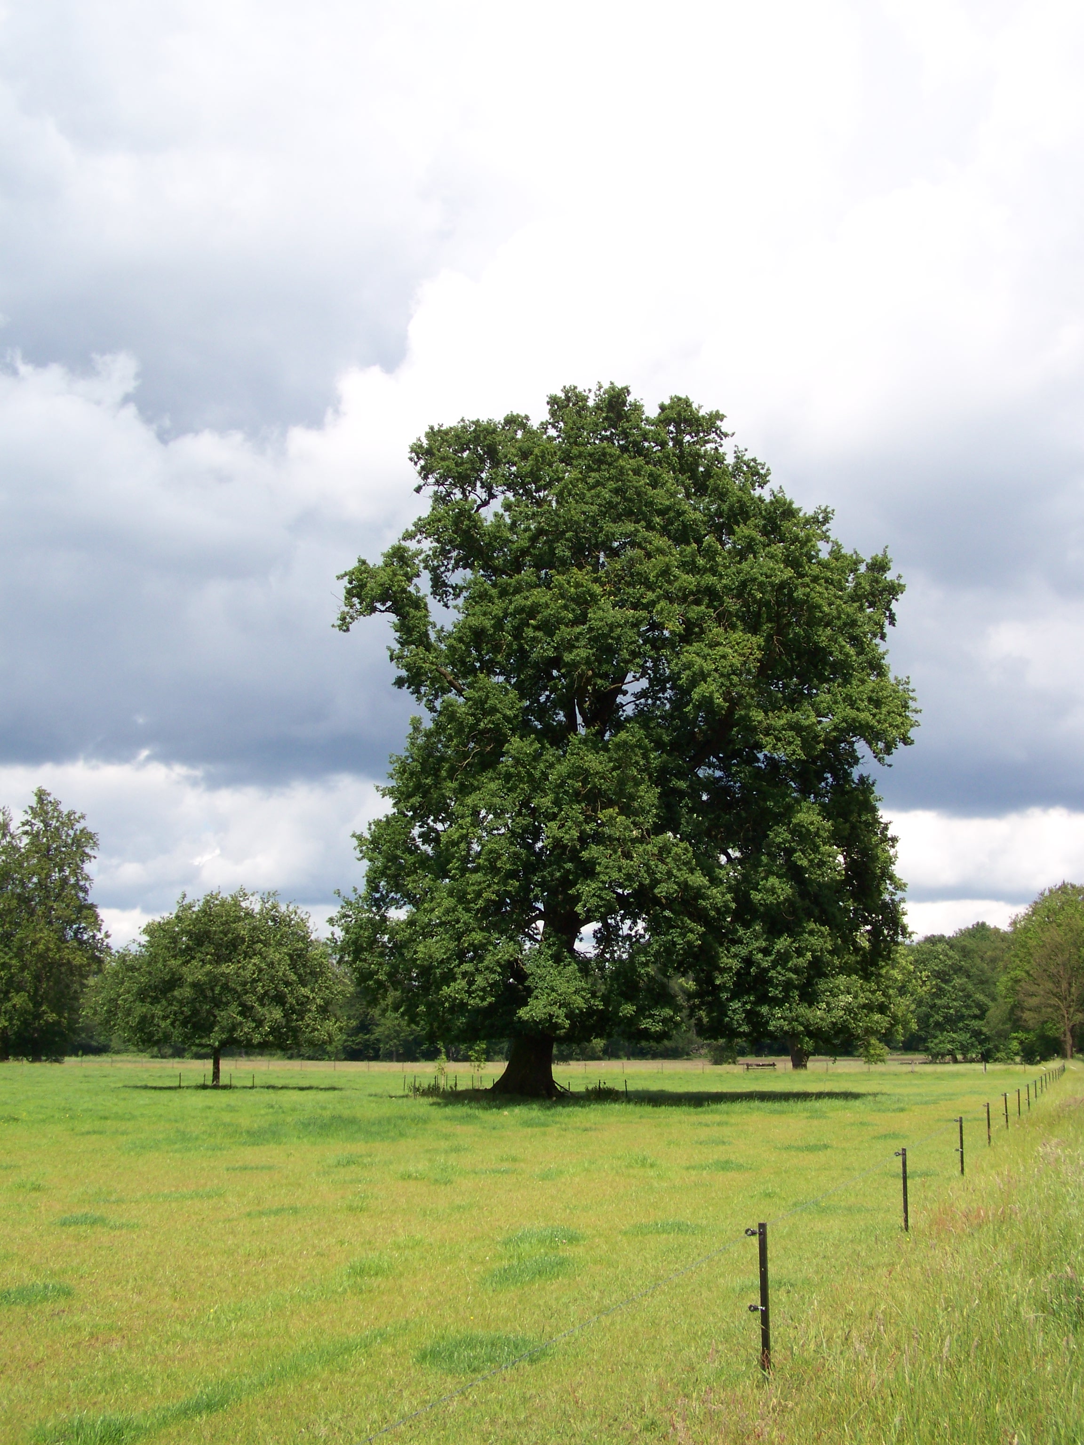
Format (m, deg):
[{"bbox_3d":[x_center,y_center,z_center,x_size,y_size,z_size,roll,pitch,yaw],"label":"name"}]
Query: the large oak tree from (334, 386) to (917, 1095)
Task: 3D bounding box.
[{"bbox_3d":[3.200,0.100,61.500,22.400,27.900,21.300,0,-12,0],"label":"large oak tree"}]

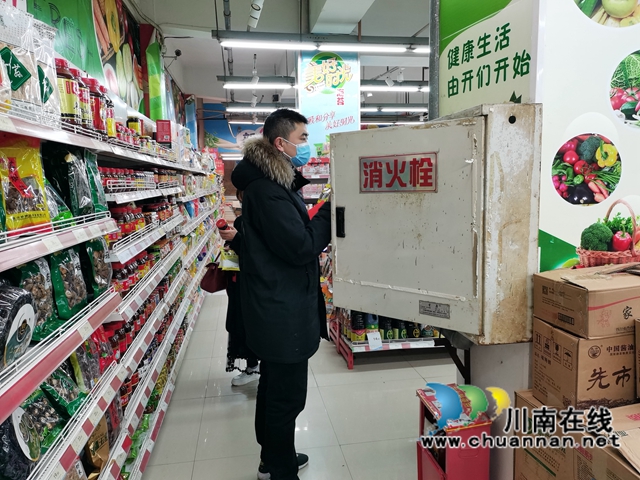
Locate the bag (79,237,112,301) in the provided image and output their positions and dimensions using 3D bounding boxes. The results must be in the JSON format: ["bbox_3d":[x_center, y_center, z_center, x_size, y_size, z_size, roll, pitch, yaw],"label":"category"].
[{"bbox_3d":[-1.000,0.125,2.188,0.060,0.290,0.180,-9,6,3],"label":"bag"}]

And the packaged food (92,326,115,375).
[{"bbox_3d":[-0.995,0.504,2.217,0.055,0.210,0.150,-14,7,2],"label":"packaged food"}]

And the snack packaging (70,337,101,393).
[{"bbox_3d":[-0.979,0.493,2.035,0.060,0.265,0.165,-12,7,0],"label":"snack packaging"}]

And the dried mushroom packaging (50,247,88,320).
[{"bbox_3d":[-0.977,0.161,1.900,0.065,0.290,0.180,-9,7,0],"label":"dried mushroom packaging"}]

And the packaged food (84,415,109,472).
[{"bbox_3d":[-0.940,0.818,2.054,0.060,0.230,0.145,-6,6,6],"label":"packaged food"}]

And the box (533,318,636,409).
[{"bbox_3d":[0.847,0.407,1.536,0.235,0.268,0.203,-3,7,-13],"label":"box"}]

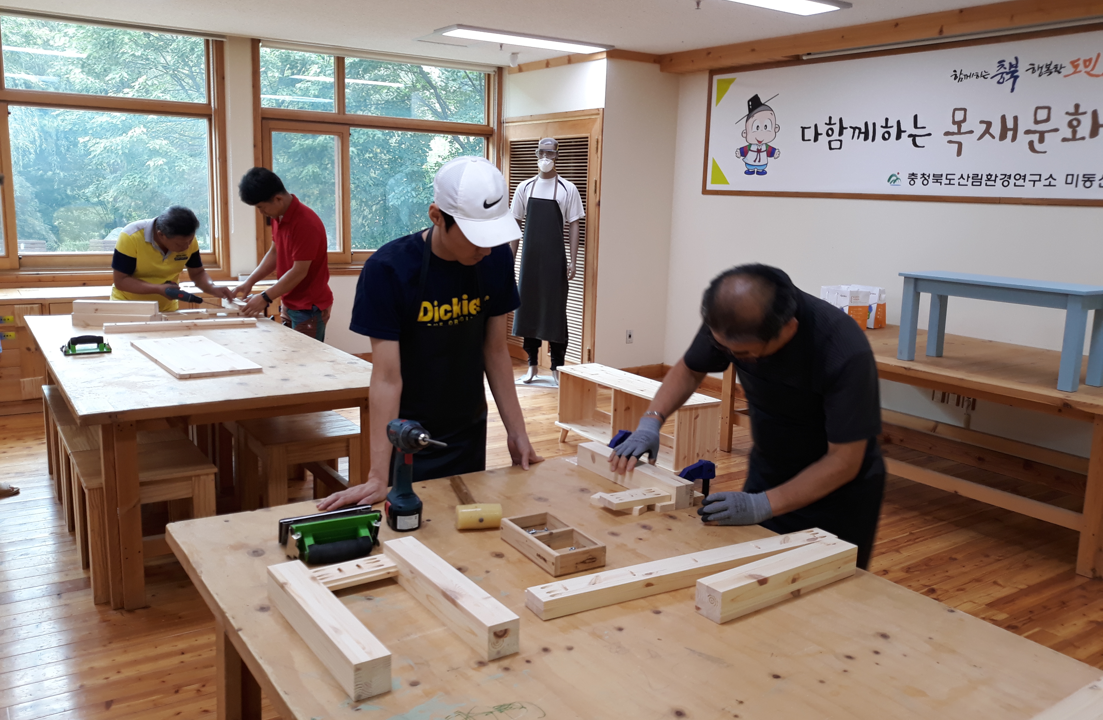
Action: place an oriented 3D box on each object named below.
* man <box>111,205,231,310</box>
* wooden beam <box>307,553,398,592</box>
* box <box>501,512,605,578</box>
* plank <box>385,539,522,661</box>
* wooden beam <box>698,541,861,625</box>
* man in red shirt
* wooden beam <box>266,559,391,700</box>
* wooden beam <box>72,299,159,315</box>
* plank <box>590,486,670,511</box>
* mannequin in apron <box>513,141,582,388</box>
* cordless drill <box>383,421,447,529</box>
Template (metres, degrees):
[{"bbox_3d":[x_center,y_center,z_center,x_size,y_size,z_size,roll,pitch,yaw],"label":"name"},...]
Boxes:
[{"bbox_3d":[-2.322,-0.261,5.223,0.550,1.340,0.660,-6,13,-35],"label":"man"},{"bbox_3d":[-0.391,0.417,1.671,0.171,0.019,0.062,-6,14,-35],"label":"wooden beam"},{"bbox_3d":[0.001,0.392,1.853,0.121,0.043,0.228,-5,13,-32],"label":"box"},{"bbox_3d":[-0.194,0.427,1.579,0.060,0.061,0.402,-6,13,-35],"label":"plank"},{"bbox_3d":[0.454,0.430,1.702,0.401,0.062,0.061,-6,14,-35],"label":"wooden beam"},{"bbox_3d":[-1.647,-0.367,5.267,0.600,1.580,0.500,-5,13,-34],"label":"man in red shirt"},{"bbox_3d":[-0.384,0.444,1.452,0.060,0.061,0.399,-6,13,-35],"label":"wooden beam"},{"bbox_3d":[-2.316,-0.278,4.578,0.404,0.060,0.060,0,11,-10],"label":"wooden beam"},{"bbox_3d":[0.208,0.342,2.125,0.162,0.019,0.059,-4,13,-27],"label":"plank"},{"bbox_3d":[-0.039,-0.759,6.612,0.530,1.841,0.330,7,13,27],"label":"mannequin in apron"},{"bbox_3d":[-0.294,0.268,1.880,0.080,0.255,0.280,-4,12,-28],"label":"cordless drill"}]

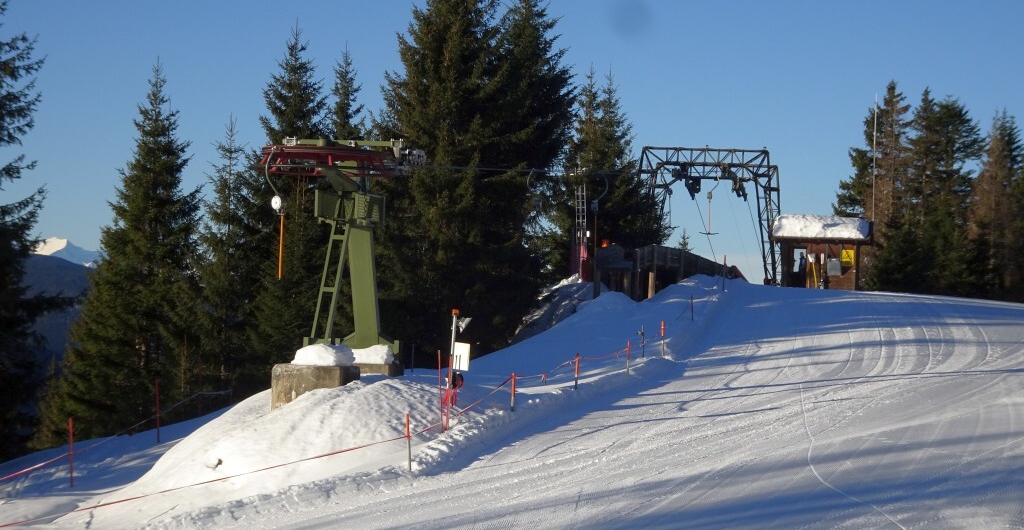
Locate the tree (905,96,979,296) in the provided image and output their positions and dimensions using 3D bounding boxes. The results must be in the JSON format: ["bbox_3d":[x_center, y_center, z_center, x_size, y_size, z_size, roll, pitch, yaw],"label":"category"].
[{"bbox_3d":[21.965,-3.708,118.000,4.200,10.500,4.200,1,-1,0],"label":"tree"}]

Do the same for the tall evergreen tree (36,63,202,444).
[{"bbox_3d":[-10.466,-0.309,62.000,4.200,10.100,4.200,1,-1,0],"label":"tall evergreen tree"}]

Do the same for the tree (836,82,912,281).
[{"bbox_3d":[18.685,-4.082,117.000,4.400,10.500,4.400,1,-1,0],"label":"tree"}]

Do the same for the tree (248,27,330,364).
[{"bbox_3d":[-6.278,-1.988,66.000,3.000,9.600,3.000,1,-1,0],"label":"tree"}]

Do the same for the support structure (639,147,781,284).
[{"bbox_3d":[8.981,-2.228,106.000,6.300,6.300,3.800,1,-1,14],"label":"support structure"}]

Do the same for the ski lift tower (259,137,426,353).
[{"bbox_3d":[-3.857,-0.444,52.500,3.100,4.850,3.400,1,-1,14],"label":"ski lift tower"}]

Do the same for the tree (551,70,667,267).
[{"bbox_3d":[3.973,-3.847,97.000,4.900,8.900,4.900,1,-1,0],"label":"tree"}]

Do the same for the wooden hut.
[{"bbox_3d":[14.151,-0.594,105.500,4.300,3.450,3.400,1,-1,12],"label":"wooden hut"}]

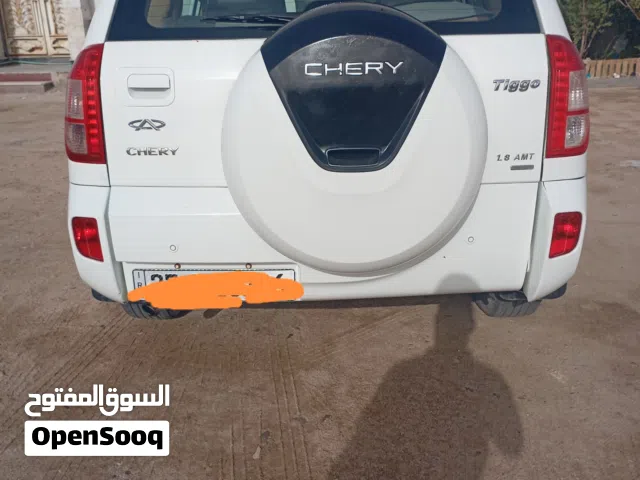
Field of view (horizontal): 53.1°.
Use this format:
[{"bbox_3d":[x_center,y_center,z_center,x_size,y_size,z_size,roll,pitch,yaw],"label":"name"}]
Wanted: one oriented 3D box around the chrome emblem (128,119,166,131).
[{"bbox_3d":[-0.533,-0.356,1.979,0.117,0.037,0.010,0,20,2],"label":"chrome emblem"}]

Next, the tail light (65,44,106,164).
[{"bbox_3d":[-0.759,-0.442,2.064,0.190,0.370,0.220,0,20,2],"label":"tail light"}]

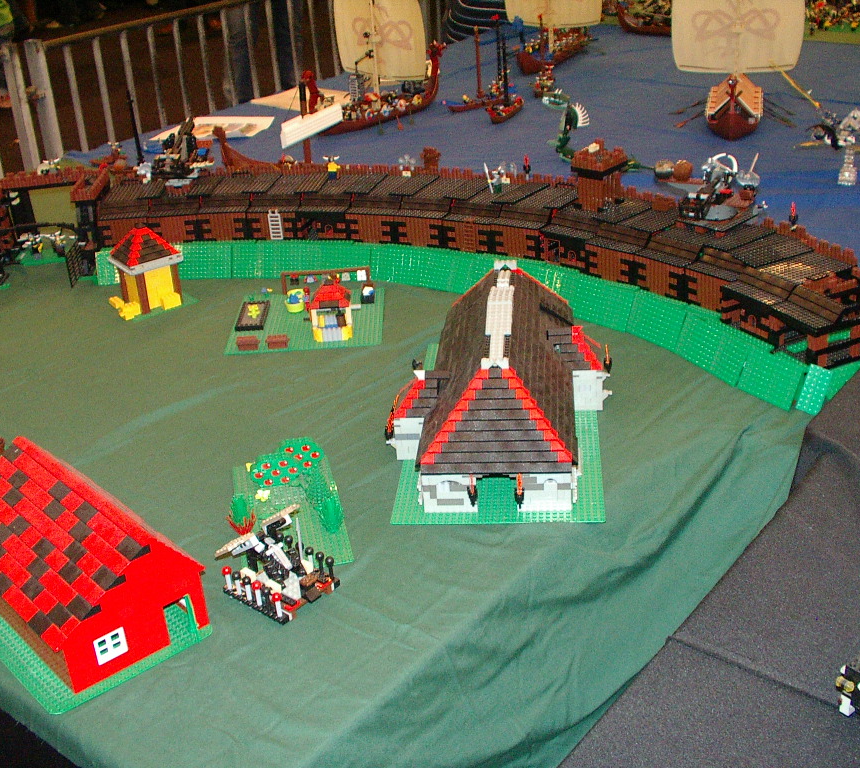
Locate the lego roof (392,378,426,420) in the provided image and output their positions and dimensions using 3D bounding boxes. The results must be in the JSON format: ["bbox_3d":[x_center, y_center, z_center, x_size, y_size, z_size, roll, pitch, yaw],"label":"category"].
[{"bbox_3d":[-0.019,0.011,1.466,0.048,0.039,0.080,-1,27,6],"label":"lego roof"}]

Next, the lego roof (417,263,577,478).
[{"bbox_3d":[0.098,-0.051,1.509,0.192,0.099,0.502,-1,27,6],"label":"lego roof"}]

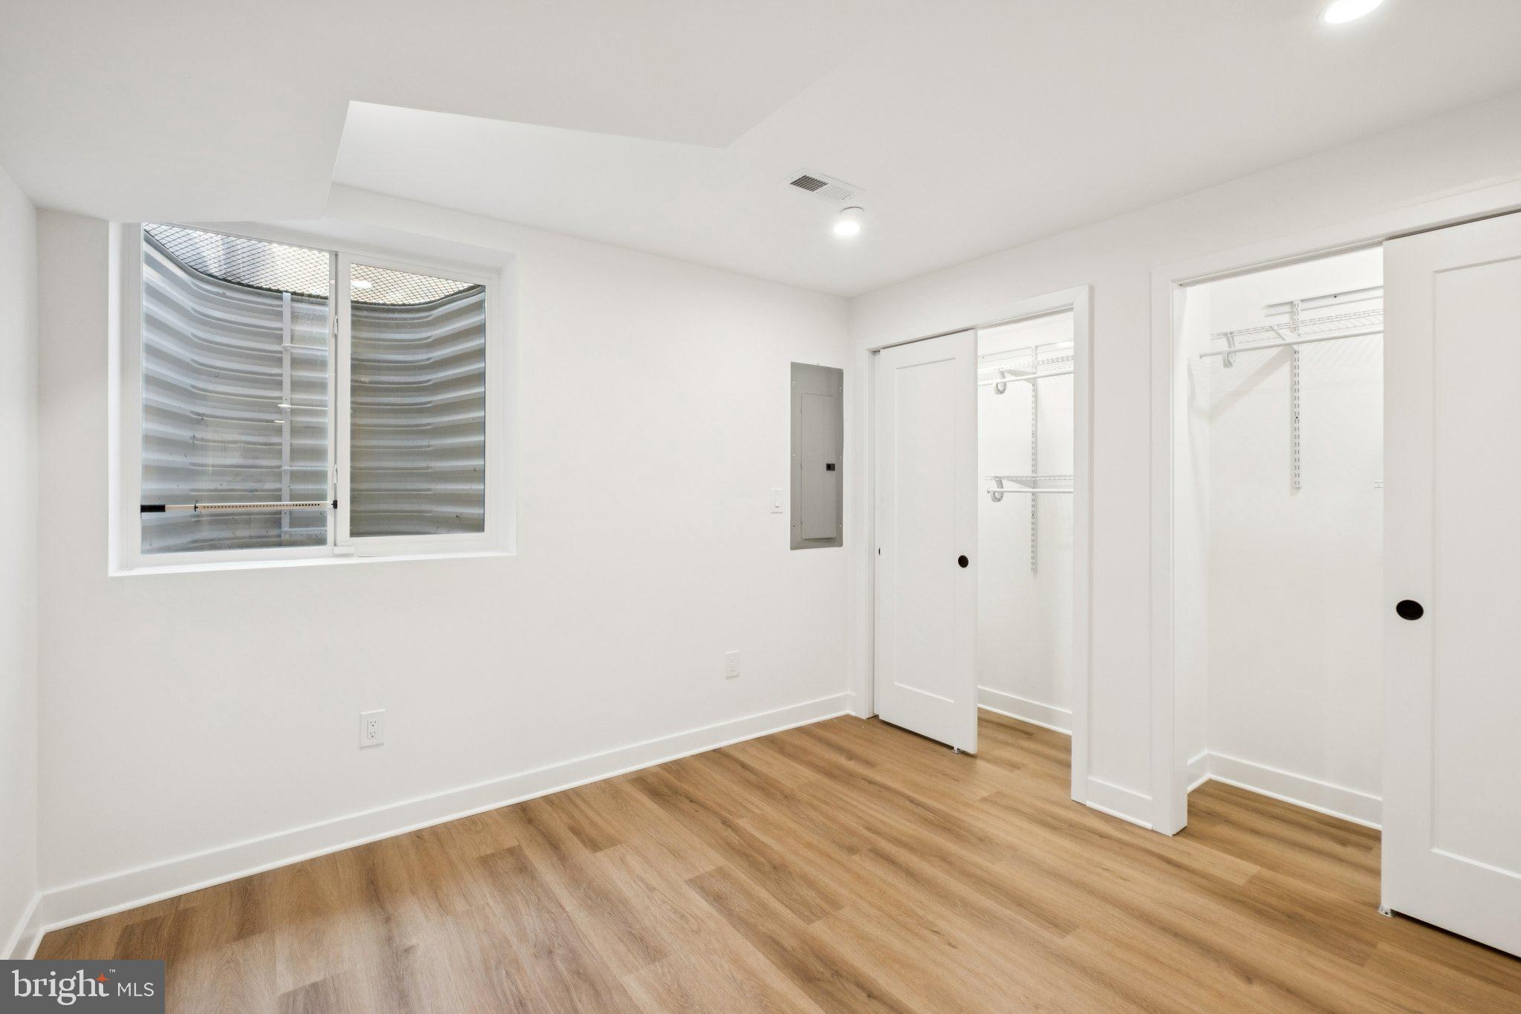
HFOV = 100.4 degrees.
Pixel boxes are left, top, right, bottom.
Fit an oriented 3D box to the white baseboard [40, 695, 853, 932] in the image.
[{"bbox_3d":[-0.782,1.183,2.818,3.250,0.116,0.018,0,0,-37],"label":"white baseboard"}]

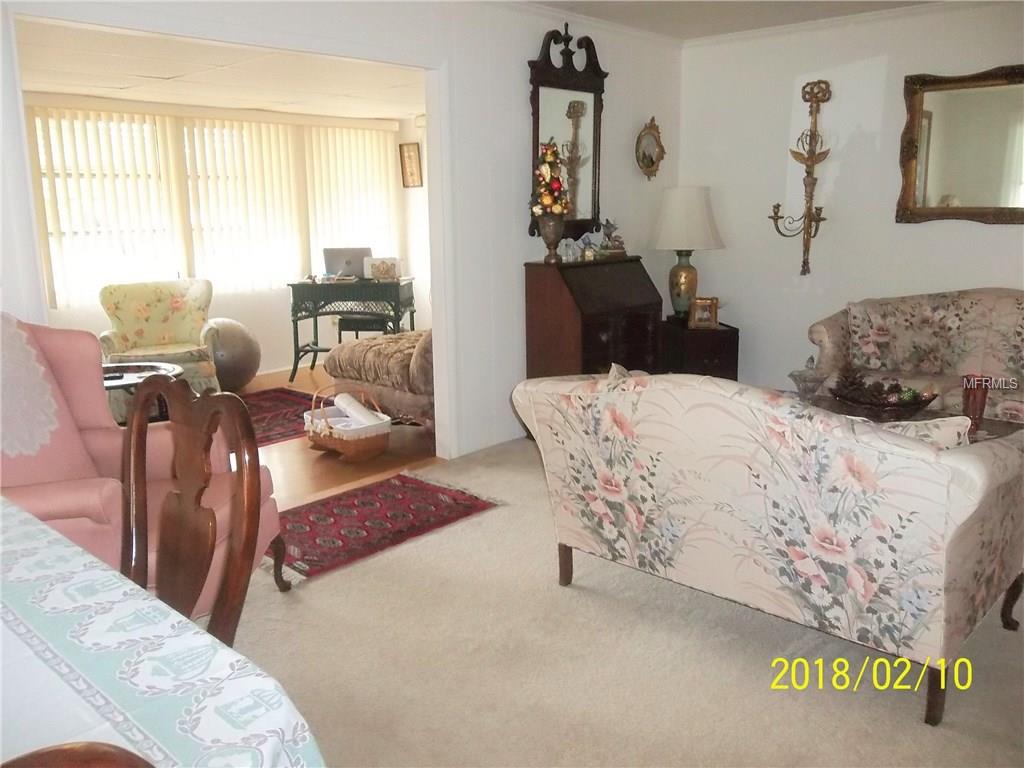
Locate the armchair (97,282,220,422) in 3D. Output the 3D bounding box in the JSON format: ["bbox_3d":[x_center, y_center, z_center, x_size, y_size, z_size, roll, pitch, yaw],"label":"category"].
[{"bbox_3d":[-2.425,-0.261,5.635,0.750,0.840,0.790,-6,14,-21],"label":"armchair"}]

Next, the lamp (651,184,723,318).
[{"bbox_3d":[1.102,-0.821,5.052,0.450,0.820,0.450,-1,13,0],"label":"lamp"}]

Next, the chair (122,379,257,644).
[{"bbox_3d":[-0.860,0.563,1.567,0.520,1.020,0.570,12,18,43],"label":"chair"}]

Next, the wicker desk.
[{"bbox_3d":[-1.325,-0.476,6.700,0.920,0.760,0.500,-2,13,-5],"label":"wicker desk"}]

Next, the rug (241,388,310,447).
[{"bbox_3d":[-1.937,0.272,5.144,1.280,0.012,1.850,12,18,43],"label":"rug"}]

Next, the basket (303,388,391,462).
[{"bbox_3d":[-0.959,0.196,4.616,0.470,0.374,0.320,12,18,43],"label":"basket"}]

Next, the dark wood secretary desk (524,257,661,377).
[{"bbox_3d":[0.511,-0.212,4.842,0.470,1.040,0.780,12,18,43],"label":"dark wood secretary desk"}]

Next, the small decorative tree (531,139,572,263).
[{"bbox_3d":[0.243,-1.025,4.514,0.230,0.695,0.230,-1,13,0],"label":"small decorative tree"}]

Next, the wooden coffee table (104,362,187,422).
[{"bbox_3d":[-2.330,0.197,4.460,0.950,0.470,0.650,-6,14,-21],"label":"wooden coffee table"}]

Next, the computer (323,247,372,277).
[{"bbox_3d":[-1.385,-1.008,6.740,0.370,0.240,0.290,-2,13,-5],"label":"computer"}]

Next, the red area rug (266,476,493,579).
[{"bbox_3d":[-0.662,0.608,3.623,0.660,0.012,1.090,12,18,43],"label":"red area rug"}]

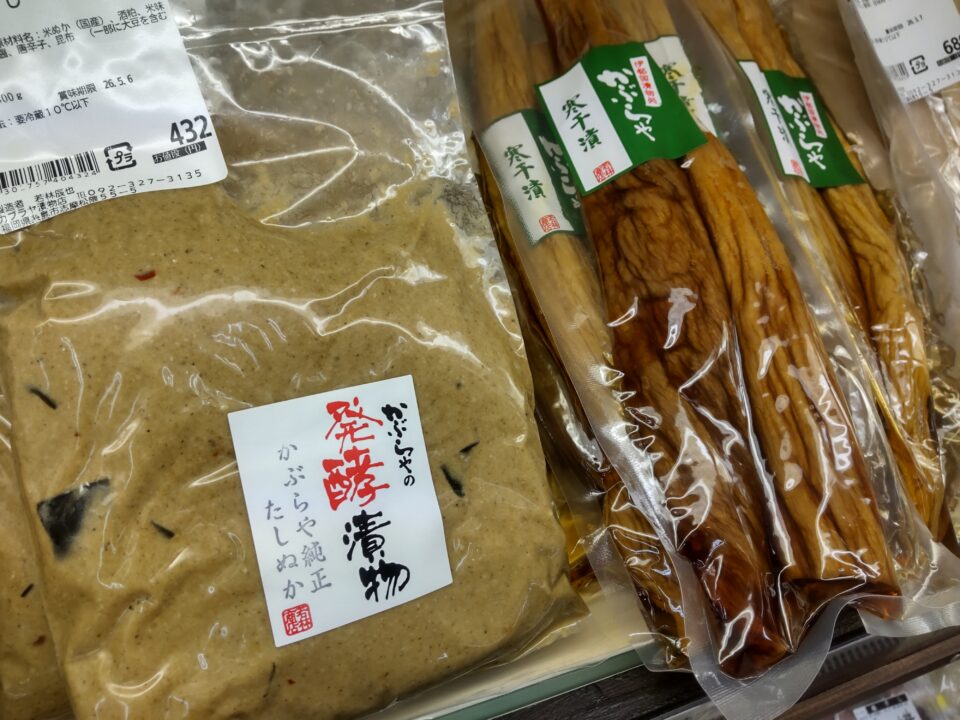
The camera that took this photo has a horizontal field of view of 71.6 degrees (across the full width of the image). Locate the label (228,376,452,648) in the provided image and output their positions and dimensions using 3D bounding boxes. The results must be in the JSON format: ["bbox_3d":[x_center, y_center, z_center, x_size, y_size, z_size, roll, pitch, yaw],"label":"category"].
[{"bbox_3d":[-0.038,0.041,0.191,0.053,0.004,0.064,-12,91,-26],"label":"label"}]

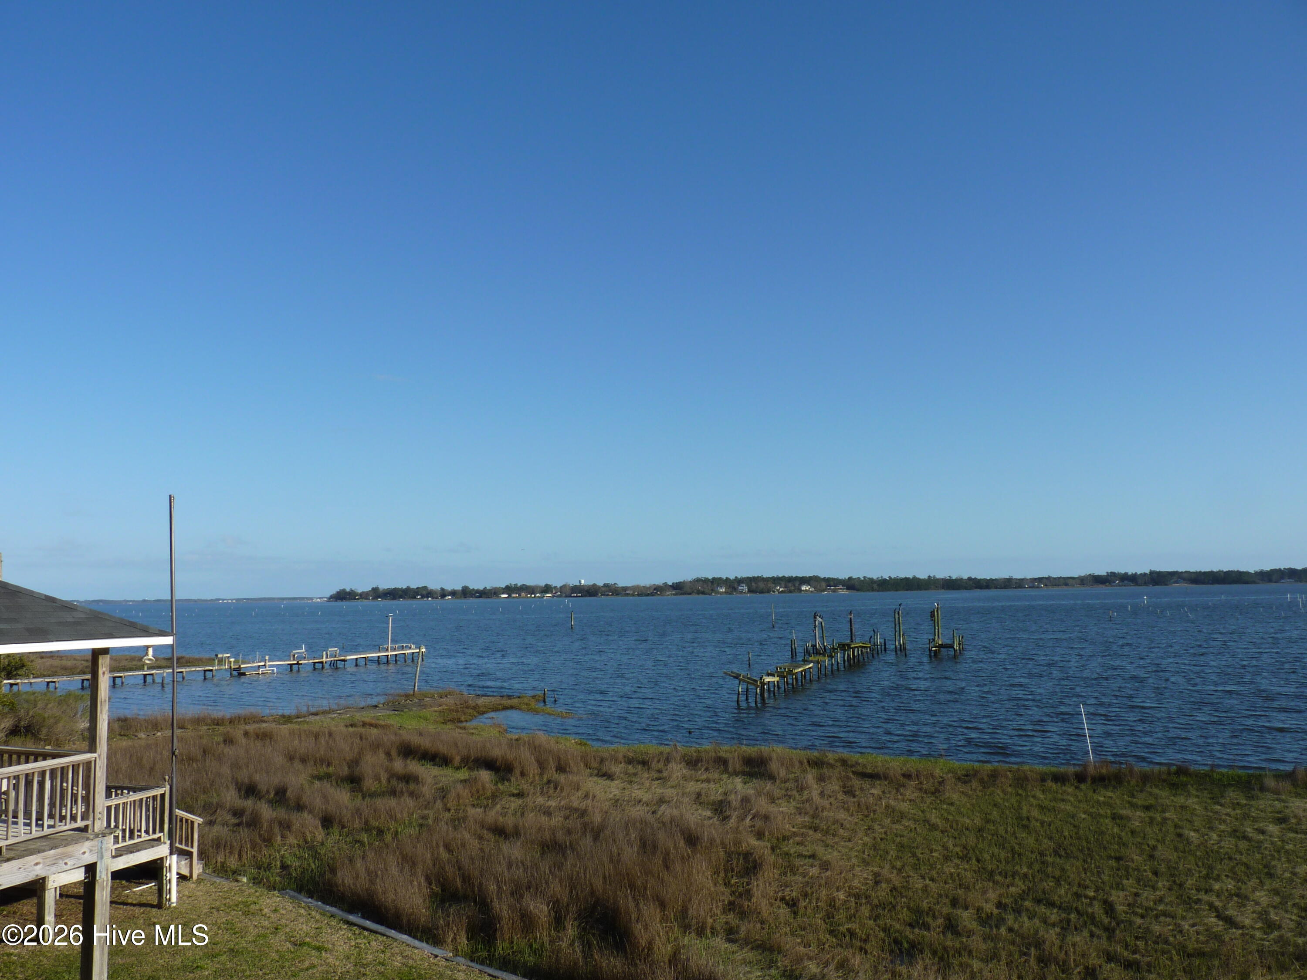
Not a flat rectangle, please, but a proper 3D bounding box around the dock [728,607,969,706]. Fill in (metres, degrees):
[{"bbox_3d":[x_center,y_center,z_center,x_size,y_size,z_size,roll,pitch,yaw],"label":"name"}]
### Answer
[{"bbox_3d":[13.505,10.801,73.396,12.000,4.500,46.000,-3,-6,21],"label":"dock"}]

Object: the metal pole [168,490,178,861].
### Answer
[{"bbox_3d":[-8.325,3.370,17.657,0.078,6.580,0.078,-3,-6,0],"label":"metal pole"}]

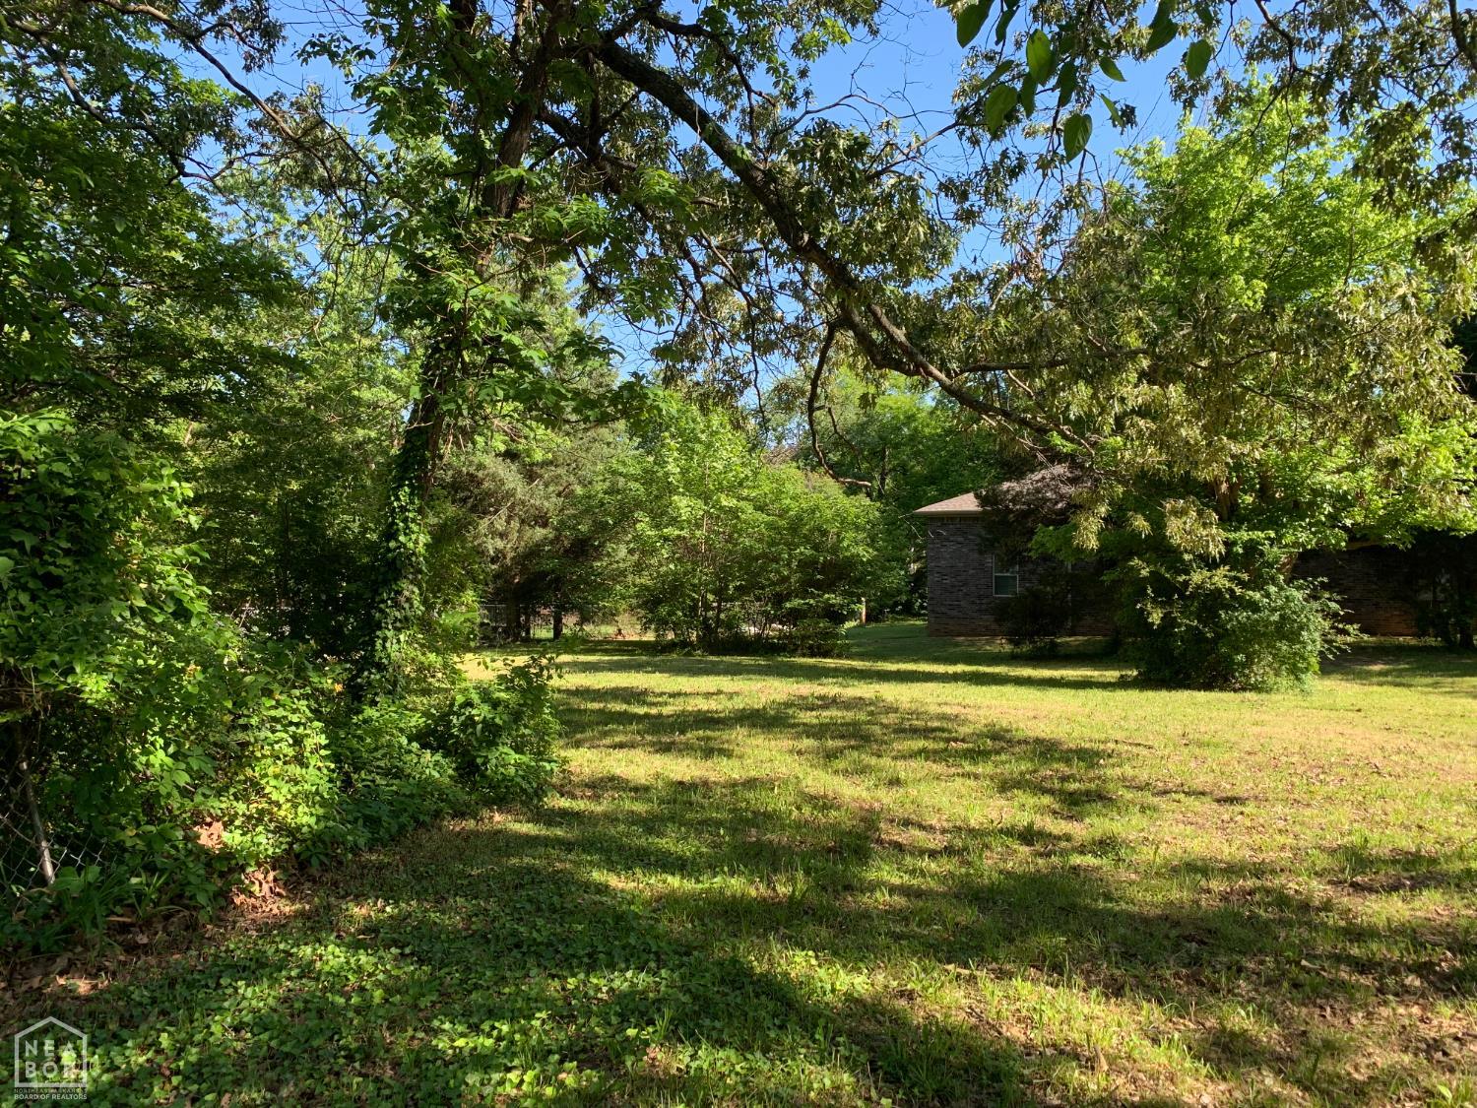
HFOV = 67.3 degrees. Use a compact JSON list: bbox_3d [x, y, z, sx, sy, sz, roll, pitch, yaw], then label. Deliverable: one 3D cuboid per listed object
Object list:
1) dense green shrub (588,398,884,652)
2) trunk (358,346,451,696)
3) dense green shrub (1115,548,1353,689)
[{"bbox_3d":[-0.040,-0.590,20.600,5.400,4.600,4.200,0,-1,0],"label":"dense green shrub"},{"bbox_3d":[-3.070,-0.230,10.200,0.800,3.360,0.650,0,-1,0],"label":"trunk"},{"bbox_3d":[6.550,0.800,14.600,3.000,1.770,2.500,0,-1,0],"label":"dense green shrub"}]

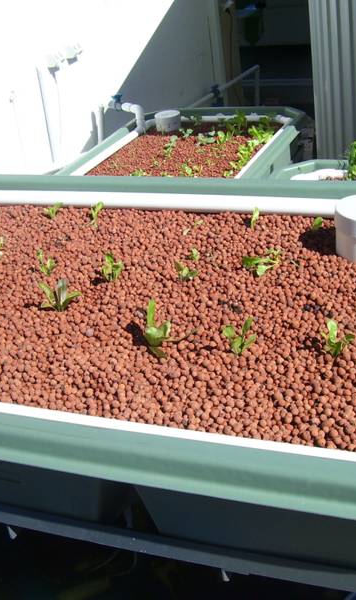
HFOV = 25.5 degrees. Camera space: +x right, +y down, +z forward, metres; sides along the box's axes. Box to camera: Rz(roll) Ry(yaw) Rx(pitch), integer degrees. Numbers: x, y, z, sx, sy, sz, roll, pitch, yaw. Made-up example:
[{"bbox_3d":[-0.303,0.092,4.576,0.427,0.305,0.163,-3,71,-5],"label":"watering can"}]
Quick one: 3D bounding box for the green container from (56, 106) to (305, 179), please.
[{"bbox_3d":[-0.035,-0.690,4.795,1.250,0.350,2.250,4,30,21],"label":"green container"}]

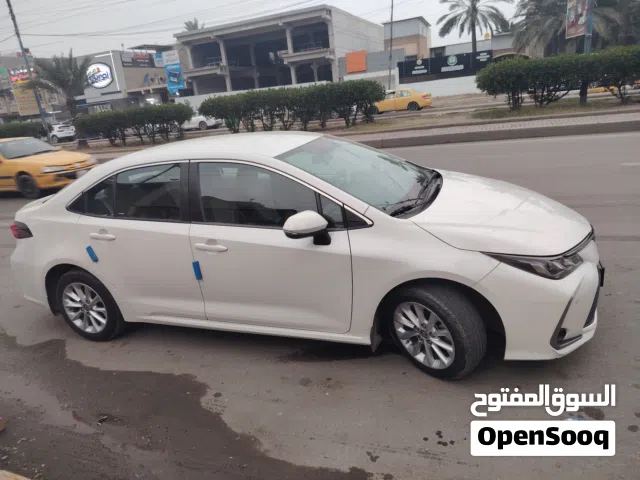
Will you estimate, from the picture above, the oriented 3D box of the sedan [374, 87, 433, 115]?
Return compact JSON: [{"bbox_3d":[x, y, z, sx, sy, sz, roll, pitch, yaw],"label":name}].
[{"bbox_3d":[5.176,-9.293,29.492,4.400,1.460,1.720,0,19,21],"label":"sedan"}]

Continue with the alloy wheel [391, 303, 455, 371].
[{"bbox_3d":[0.671,0.536,2.664,0.190,0.440,0.440,-21,23,-37],"label":"alloy wheel"}]

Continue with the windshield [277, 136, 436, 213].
[{"bbox_3d":[0.363,-0.552,3.260,1.050,0.160,1.370,23,26,12],"label":"windshield"}]

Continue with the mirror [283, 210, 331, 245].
[{"bbox_3d":[-0.080,-0.072,2.511,0.200,0.210,0.230,0,20,22],"label":"mirror"}]

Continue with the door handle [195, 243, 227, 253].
[{"bbox_3d":[-0.706,0.051,2.879,0.245,0.045,0.055,5,21,20],"label":"door handle"}]

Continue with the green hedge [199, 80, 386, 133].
[{"bbox_3d":[-1.581,-6.039,20.652,9.000,1.780,1.400,0,19,21],"label":"green hedge"}]

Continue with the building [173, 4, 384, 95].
[{"bbox_3d":[-3.605,-20.304,53.516,17.900,9.300,19.000,0,19,21],"label":"building"}]

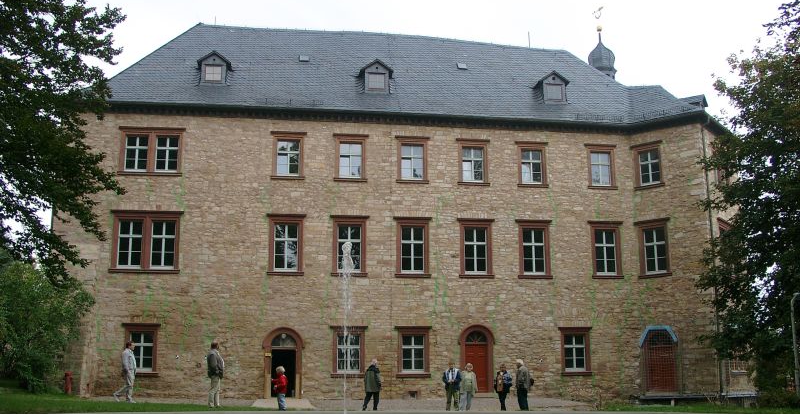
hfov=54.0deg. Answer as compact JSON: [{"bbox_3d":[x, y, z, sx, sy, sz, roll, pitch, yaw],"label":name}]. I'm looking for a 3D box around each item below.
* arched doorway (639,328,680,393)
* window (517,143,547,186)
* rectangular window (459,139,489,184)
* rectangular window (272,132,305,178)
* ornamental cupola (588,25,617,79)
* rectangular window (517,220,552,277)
[{"bbox_3d":[10.880,6.372,32.880,1.667,2.786,0.400,-11,-15,42],"label":"arched doorway"},{"bbox_3d":[5.878,-1.876,34.978,1.473,2.073,0.250,2,-12,-8],"label":"window"},{"bbox_3d":[3.359,-2.020,35.643,1.577,2.139,0.300,1,-10,-9],"label":"rectangular window"},{"bbox_3d":[-4.738,-2.195,33.558,1.479,2.099,0.250,2,-12,-8],"label":"rectangular window"},{"bbox_3d":[12.180,-9.279,47.500,1.659,3.385,1.659,1,-10,-9],"label":"ornamental cupola"},{"bbox_3d":[5.844,1.839,34.193,1.642,2.552,0.250,2,-12,-8],"label":"rectangular window"}]

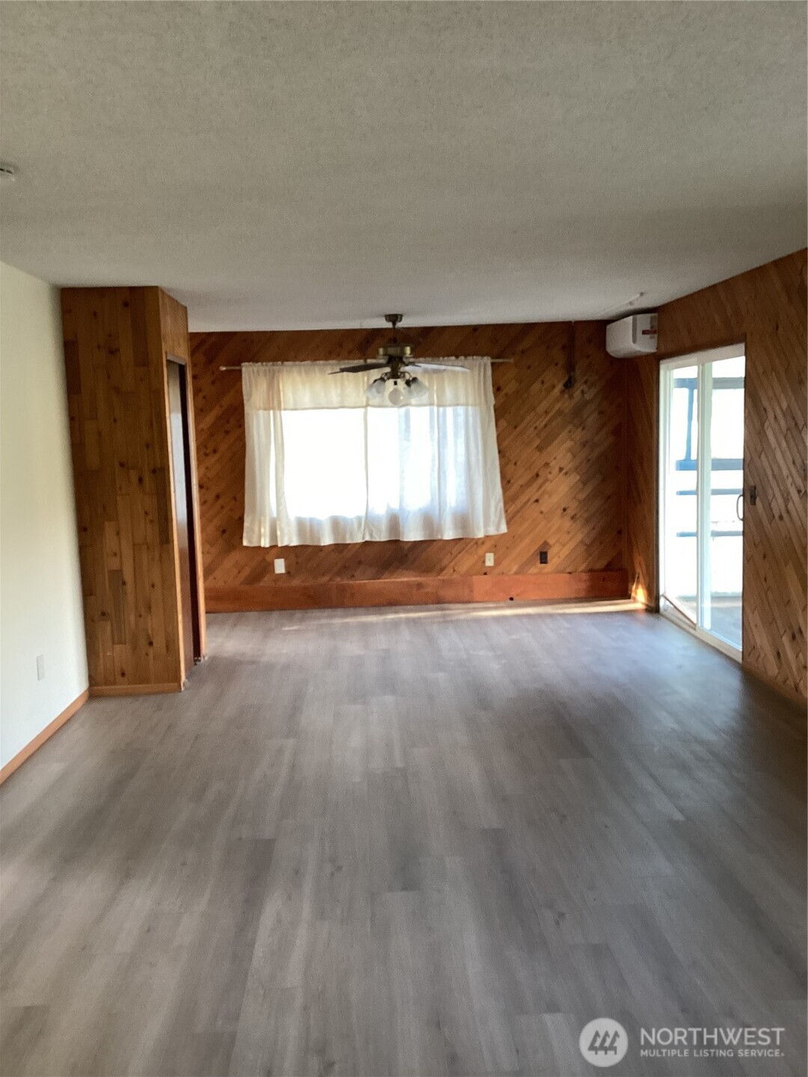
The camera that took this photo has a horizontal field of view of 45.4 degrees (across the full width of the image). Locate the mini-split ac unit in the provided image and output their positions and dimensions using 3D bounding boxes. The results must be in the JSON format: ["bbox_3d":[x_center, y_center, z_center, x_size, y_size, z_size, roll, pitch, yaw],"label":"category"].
[{"bbox_3d":[1.863,-1.653,7.947,0.213,0.295,0.790,-2,7,-2],"label":"mini-split ac unit"}]

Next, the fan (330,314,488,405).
[{"bbox_3d":[-0.049,-1.377,7.449,1.200,0.680,1.170,-2,7,-2],"label":"fan"}]

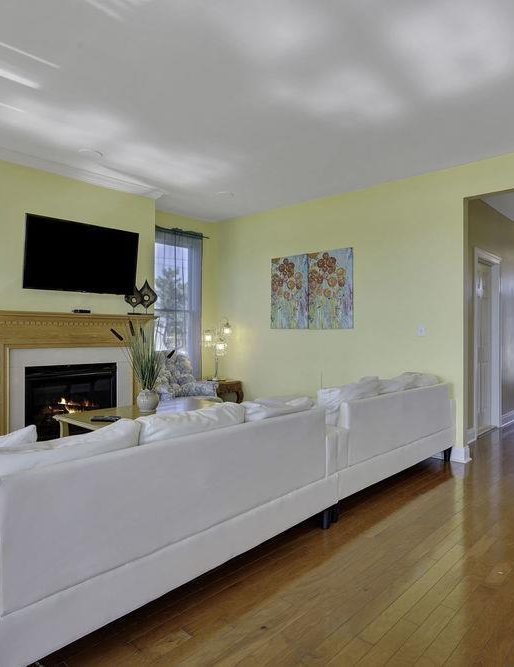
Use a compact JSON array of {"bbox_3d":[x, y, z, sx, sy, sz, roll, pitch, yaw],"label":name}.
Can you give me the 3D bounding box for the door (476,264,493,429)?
[{"bbox_3d":[2.716,0.177,5.384,0.040,2.030,0.810,0,0,43],"label":"door"}]

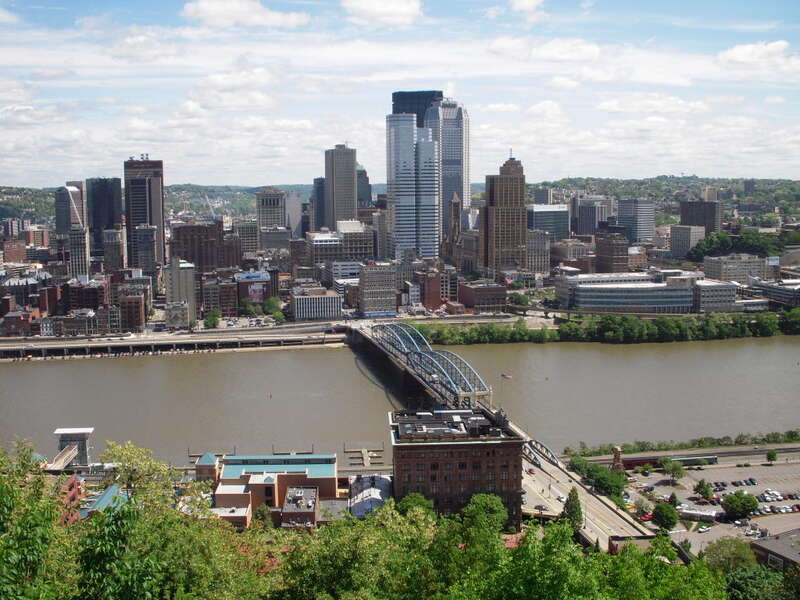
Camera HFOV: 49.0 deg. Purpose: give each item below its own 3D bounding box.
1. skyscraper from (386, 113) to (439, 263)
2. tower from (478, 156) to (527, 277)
[{"bbox_3d":[14.820,-108.180,963.890,48.000,185.290,47.000,-2,7,-13],"label":"skyscraper"},{"bbox_3d":[119.120,-93.110,1024.430,39.000,141.030,54.000,-2,7,-13],"label":"tower"}]

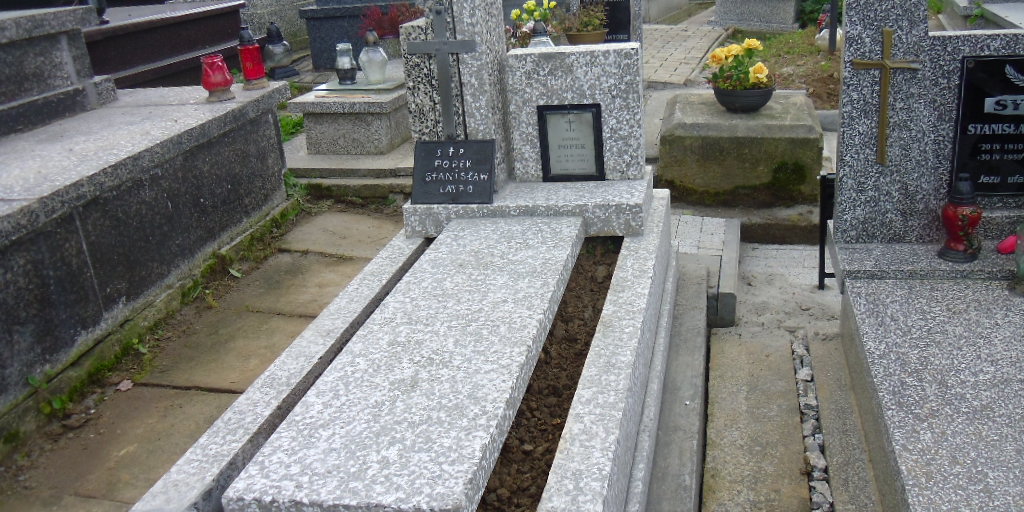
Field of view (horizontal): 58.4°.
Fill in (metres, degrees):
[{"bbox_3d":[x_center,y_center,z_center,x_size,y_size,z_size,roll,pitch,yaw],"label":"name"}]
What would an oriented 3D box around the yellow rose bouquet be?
[{"bbox_3d":[1.108,-0.926,4.464,0.330,0.225,0.280,1,22,15],"label":"yellow rose bouquet"}]

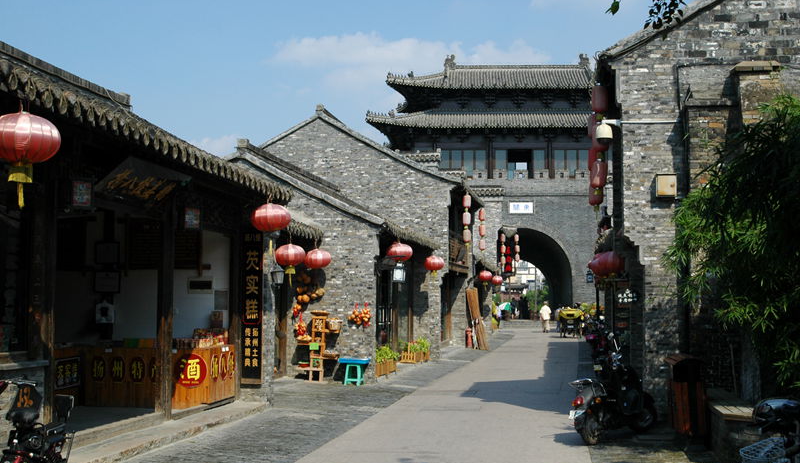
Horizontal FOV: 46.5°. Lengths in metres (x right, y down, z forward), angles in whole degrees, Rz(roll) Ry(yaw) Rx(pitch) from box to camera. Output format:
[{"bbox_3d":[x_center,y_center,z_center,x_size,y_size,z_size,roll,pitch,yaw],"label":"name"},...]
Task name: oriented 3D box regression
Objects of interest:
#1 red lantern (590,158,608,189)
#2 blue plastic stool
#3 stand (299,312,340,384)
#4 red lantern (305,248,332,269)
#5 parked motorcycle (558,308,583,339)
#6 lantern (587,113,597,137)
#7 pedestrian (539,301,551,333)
[{"bbox_3d":[2.721,-0.786,12.700,0.235,0.390,0.235,-1,-5,10],"label":"red lantern"},{"bbox_3d":[-0.867,2.647,17.750,0.580,0.530,0.450,-1,-5,10],"label":"blue plastic stool"},{"bbox_3d":[-1.570,2.215,17.950,0.750,1.380,0.450,-1,-5,10],"label":"stand"},{"bbox_3d":[-1.504,0.502,17.200,0.510,0.375,0.510,0,-5,0],"label":"red lantern"},{"bbox_3d":[7.761,4.166,42.300,1.050,1.300,2.100,-1,-5,10],"label":"parked motorcycle"},{"bbox_3d":[3.050,-1.671,14.600,0.225,0.380,0.225,-1,-5,10],"label":"lantern"},{"bbox_3d":[7.520,4.434,48.500,0.550,1.680,0.350,-1,-5,10],"label":"pedestrian"}]

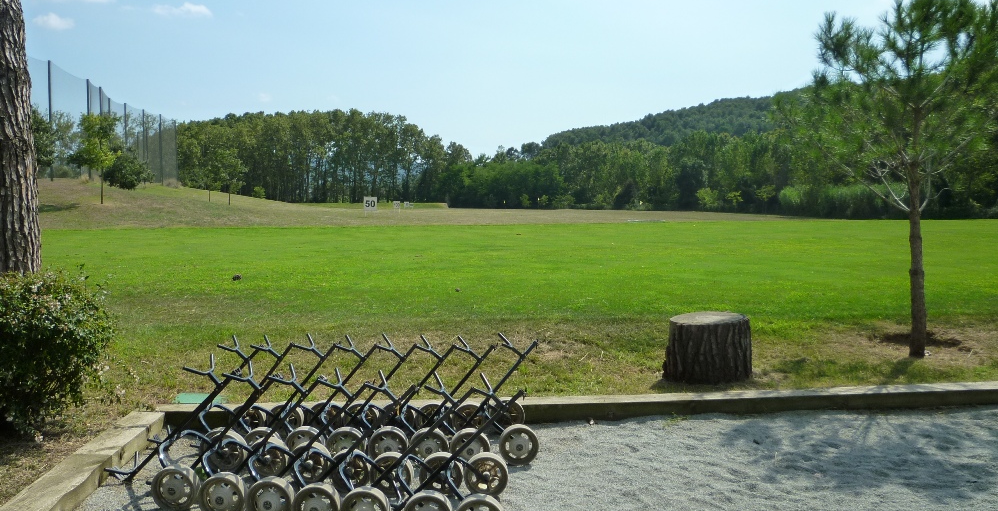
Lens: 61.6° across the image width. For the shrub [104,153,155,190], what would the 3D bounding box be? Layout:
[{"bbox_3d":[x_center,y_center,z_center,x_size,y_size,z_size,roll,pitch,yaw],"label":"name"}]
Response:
[{"bbox_3d":[-24.300,-5.600,55.000,3.100,2.500,2.900,0,4,0],"label":"shrub"}]

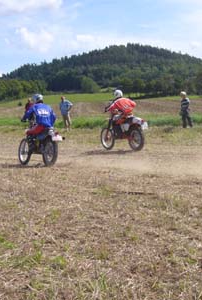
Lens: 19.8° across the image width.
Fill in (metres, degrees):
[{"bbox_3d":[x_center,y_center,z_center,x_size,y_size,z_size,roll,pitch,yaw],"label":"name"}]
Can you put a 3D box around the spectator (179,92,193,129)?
[{"bbox_3d":[3.945,-1.837,26.600,0.420,1.690,0.500,-7,6,-29],"label":"spectator"}]

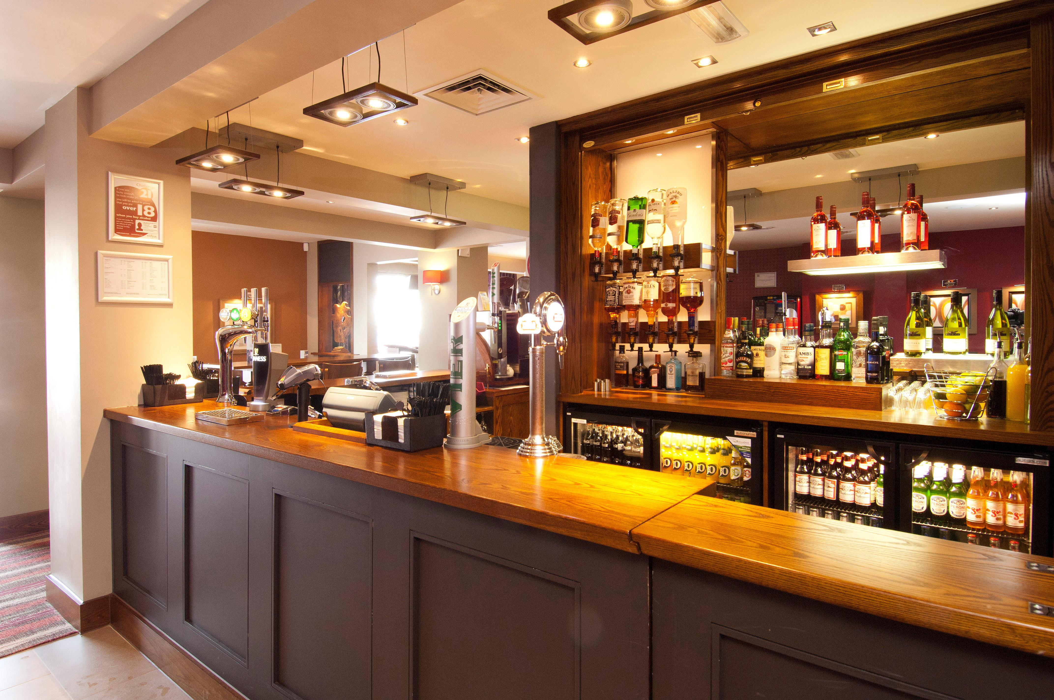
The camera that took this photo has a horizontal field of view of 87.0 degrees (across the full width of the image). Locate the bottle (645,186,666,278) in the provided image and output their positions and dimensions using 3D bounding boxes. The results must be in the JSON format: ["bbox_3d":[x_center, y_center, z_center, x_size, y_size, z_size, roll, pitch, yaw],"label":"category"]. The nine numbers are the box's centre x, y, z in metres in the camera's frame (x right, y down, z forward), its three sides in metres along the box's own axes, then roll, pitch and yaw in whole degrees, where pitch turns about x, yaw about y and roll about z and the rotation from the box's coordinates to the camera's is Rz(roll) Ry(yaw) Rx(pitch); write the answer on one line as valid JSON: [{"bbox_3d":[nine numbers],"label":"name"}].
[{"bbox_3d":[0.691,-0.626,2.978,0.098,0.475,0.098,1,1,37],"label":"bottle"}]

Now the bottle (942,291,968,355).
[{"bbox_3d":[1.850,-0.116,2.400,0.084,0.282,0.084,1,3,39],"label":"bottle"}]

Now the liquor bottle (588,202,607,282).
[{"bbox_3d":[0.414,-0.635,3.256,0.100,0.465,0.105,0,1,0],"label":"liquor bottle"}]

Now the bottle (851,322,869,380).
[{"bbox_3d":[1.605,0.004,2.673,0.079,0.294,0.079,1,3,39],"label":"bottle"}]

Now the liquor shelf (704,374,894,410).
[{"bbox_3d":[1.338,0.206,2.784,0.800,0.108,0.270,1,2,37],"label":"liquor shelf"}]

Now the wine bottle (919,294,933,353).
[{"bbox_3d":[1.867,-0.118,2.616,0.081,0.283,0.081,1,3,39],"label":"wine bottle"}]

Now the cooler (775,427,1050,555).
[{"bbox_3d":[1.625,0.792,2.425,0.905,0.880,0.520,1,1,37],"label":"cooler"}]

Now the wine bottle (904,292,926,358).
[{"bbox_3d":[1.731,-0.111,2.480,0.078,0.291,0.078,1,2,37],"label":"wine bottle"}]

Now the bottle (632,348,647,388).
[{"bbox_3d":[0.690,0.114,3.410,0.086,0.253,0.080,1,3,30],"label":"bottle"}]

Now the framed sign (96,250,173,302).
[{"bbox_3d":[-1.964,-0.364,2.805,0.020,0.242,0.330,1,2,39],"label":"framed sign"}]

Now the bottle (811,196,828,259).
[{"bbox_3d":[1.404,-0.583,2.668,0.075,0.308,0.075,1,3,39],"label":"bottle"}]

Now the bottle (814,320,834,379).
[{"bbox_3d":[1.456,0.000,2.724,0.075,0.295,0.072,1,1,37],"label":"bottle"}]

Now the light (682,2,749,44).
[{"bbox_3d":[0.689,-1.236,2.069,0.150,0.030,0.390,1,2,40],"label":"light"}]

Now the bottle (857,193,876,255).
[{"bbox_3d":[1.606,-0.597,2.633,0.074,0.296,0.074,1,2,37],"label":"bottle"}]

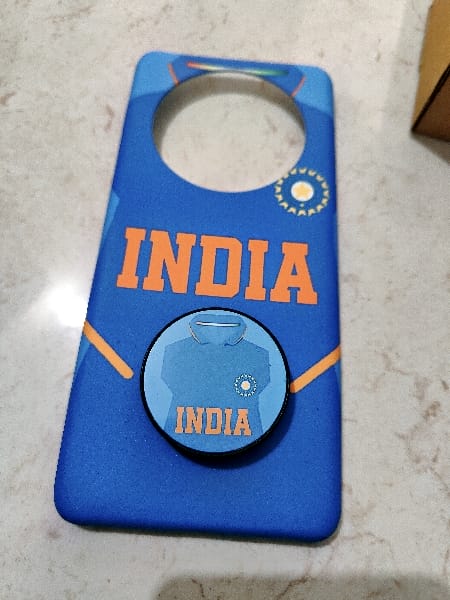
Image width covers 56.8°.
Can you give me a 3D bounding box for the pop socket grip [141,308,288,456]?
[{"bbox_3d":[-0.003,0.023,0.117,0.040,0.010,0.040,5,71,-1],"label":"pop socket grip"}]

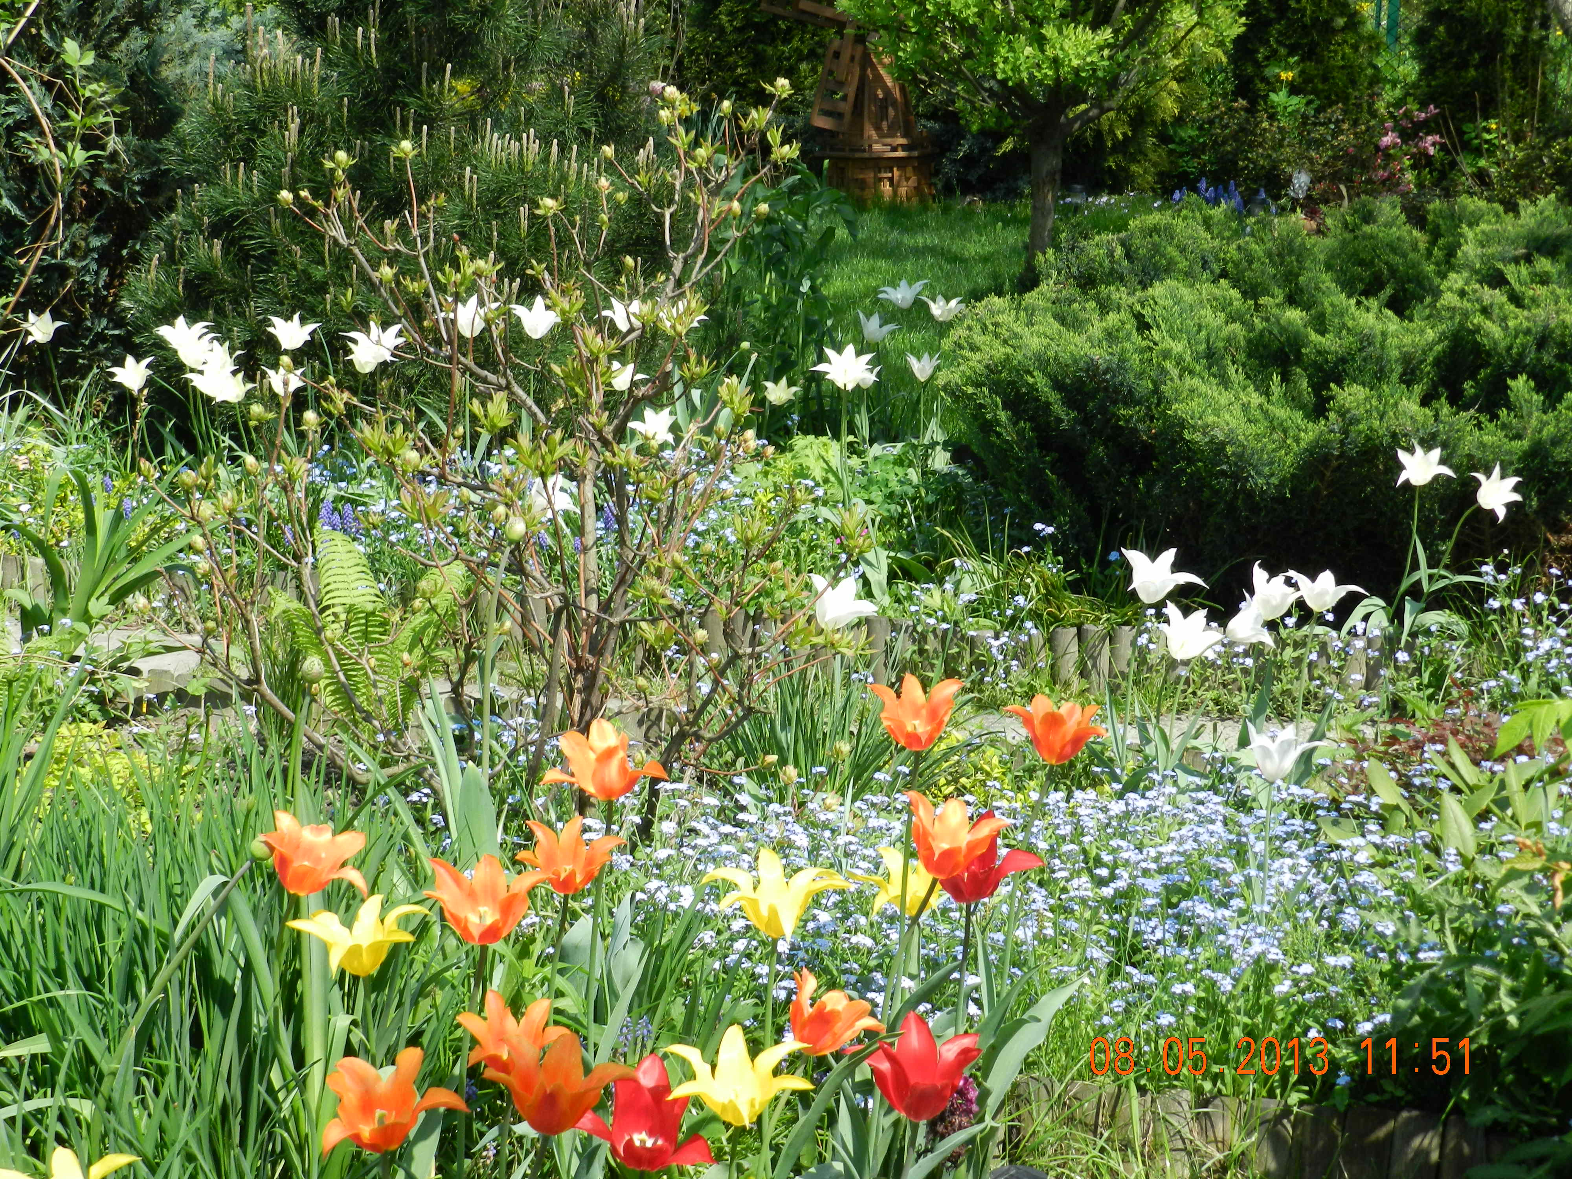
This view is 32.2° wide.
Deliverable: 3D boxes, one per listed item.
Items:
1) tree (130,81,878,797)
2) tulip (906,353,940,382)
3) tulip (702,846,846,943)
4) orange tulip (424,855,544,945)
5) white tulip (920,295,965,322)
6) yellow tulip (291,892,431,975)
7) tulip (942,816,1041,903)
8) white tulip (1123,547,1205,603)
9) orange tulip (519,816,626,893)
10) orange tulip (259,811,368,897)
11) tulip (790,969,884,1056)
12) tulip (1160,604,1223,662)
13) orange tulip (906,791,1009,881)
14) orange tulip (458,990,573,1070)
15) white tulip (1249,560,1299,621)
[{"bbox_3d":[-0.397,-0.156,3.889,1.027,1.121,0.950,0,15,0],"label":"tree"},{"bbox_3d":[0.317,-0.513,6.300,0.080,0.064,0.075,0,13,0],"label":"tulip"},{"bbox_3d":[-0.010,0.269,2.400,0.131,0.072,0.124,0,13,0],"label":"tulip"},{"bbox_3d":[-0.283,0.291,2.550,0.112,0.072,0.106,0,13,0],"label":"orange tulip"},{"bbox_3d":[0.381,-0.680,6.600,0.104,0.061,0.099,0,13,0],"label":"white tulip"},{"bbox_3d":[-0.394,0.317,2.500,0.129,0.071,0.122,0,13,0],"label":"yellow tulip"},{"bbox_3d":[0.207,0.282,2.820,0.112,0.085,0.105,0,15,0],"label":"tulip"},{"bbox_3d":[0.534,-0.020,3.850,0.113,0.078,0.108,0,15,0],"label":"white tulip"},{"bbox_3d":[-0.225,0.277,2.840,0.111,0.075,0.105,0,15,0],"label":"orange tulip"},{"bbox_3d":[-0.489,0.274,2.820,0.110,0.077,0.102,0,15,0],"label":"orange tulip"},{"bbox_3d":[0.047,0.390,2.520,0.092,0.076,0.092,10,15,-3],"label":"tulip"},{"bbox_3d":[0.610,0.065,4.100,0.091,0.079,0.087,10,13,0],"label":"tulip"},{"bbox_3d":[0.167,0.239,2.650,0.097,0.075,0.092,12,12,0],"label":"orange tulip"},{"bbox_3d":[-0.243,0.400,2.450,0.104,0.076,0.102,0,15,0],"label":"orange tulip"},{"bbox_3d":[0.695,0.003,3.880,0.078,0.080,0.082,8,15,-2],"label":"white tulip"}]

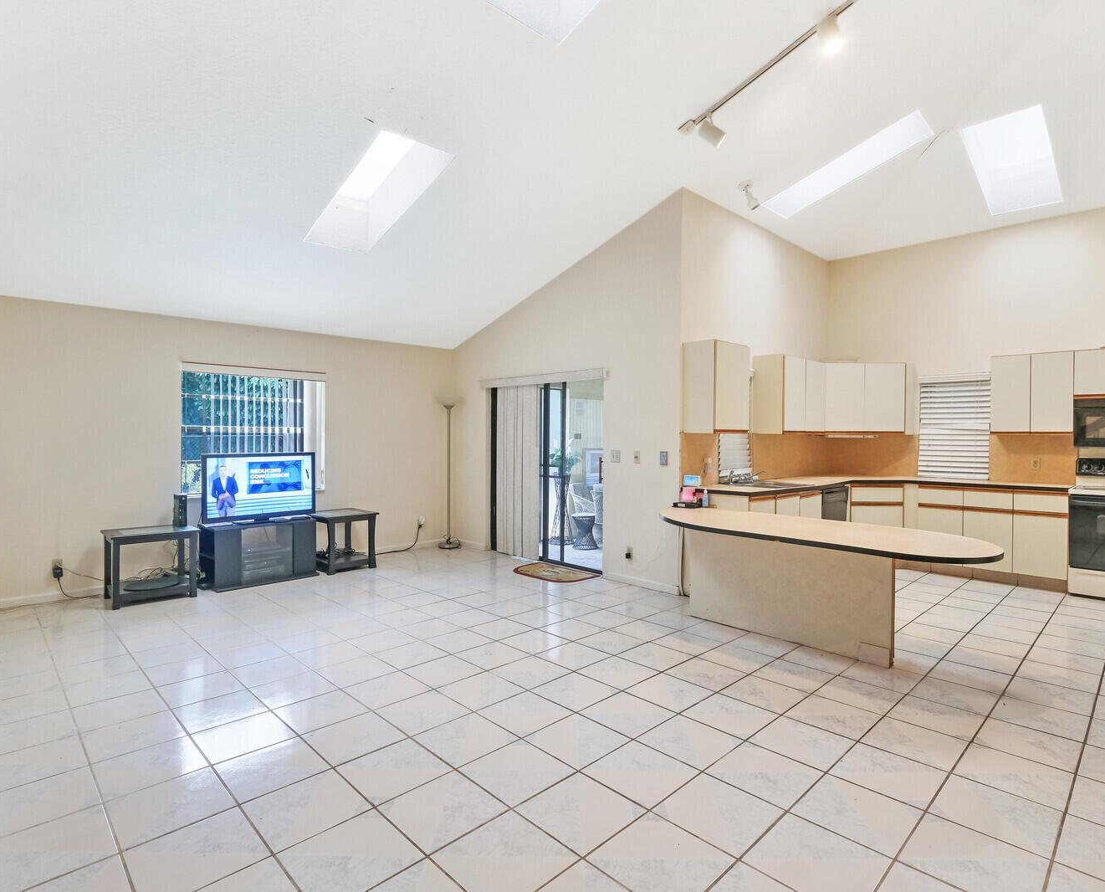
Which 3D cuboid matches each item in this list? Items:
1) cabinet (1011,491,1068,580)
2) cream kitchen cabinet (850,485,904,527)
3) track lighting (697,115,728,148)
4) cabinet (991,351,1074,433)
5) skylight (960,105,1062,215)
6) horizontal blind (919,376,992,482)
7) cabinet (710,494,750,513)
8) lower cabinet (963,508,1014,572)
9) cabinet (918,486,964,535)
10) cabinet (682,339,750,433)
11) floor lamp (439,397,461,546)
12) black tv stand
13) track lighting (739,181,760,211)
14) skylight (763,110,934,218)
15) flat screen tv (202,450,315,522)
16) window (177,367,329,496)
[{"bbox_3d":[4.683,0.803,5.297,0.606,0.780,0.378,-1,1,-44],"label":"cabinet"},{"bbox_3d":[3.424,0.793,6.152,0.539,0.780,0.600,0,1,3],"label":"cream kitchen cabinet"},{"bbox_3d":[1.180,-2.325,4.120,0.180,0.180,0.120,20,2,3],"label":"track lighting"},{"bbox_3d":[4.663,-0.501,5.425,0.605,0.755,0.335,1,1,44],"label":"cabinet"},{"bbox_3d":[4.136,-2.516,4.986,1.310,0.140,0.530,22,-15,-40],"label":"skylight"},{"bbox_3d":[4.298,-0.196,5.986,0.640,1.140,0.090,1,1,44],"label":"horizontal blind"},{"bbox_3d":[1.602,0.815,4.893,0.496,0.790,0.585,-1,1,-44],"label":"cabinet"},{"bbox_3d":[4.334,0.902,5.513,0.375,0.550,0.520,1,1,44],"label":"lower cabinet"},{"bbox_3d":[4.140,0.790,5.816,0.606,0.780,0.375,-1,1,-44],"label":"cabinet"},{"bbox_3d":[1.456,-0.499,4.959,0.590,0.785,0.330,-1,1,-42],"label":"cabinet"},{"bbox_3d":[-1.284,0.339,6.956,0.300,1.860,0.300,0,1,0],"label":"floor lamp"},{"bbox_3d":[-2.801,1.011,5.355,0.907,0.545,0.455,-1,1,-44],"label":"black tv stand"},{"bbox_3d":[1.760,-2.233,4.980,0.170,0.240,0.140,0,1,-22],"label":"track lighting"},{"bbox_3d":[2.709,-2.625,5.212,0.556,0.150,1.347,1,-20,-46],"label":"skylight"},{"bbox_3d":[-2.786,0.385,5.343,0.970,0.640,0.160,-1,1,-42],"label":"flat screen tv"},{"bbox_3d":[-2.942,-0.155,5.597,1.310,1.240,0.110,-1,1,-42],"label":"window"}]

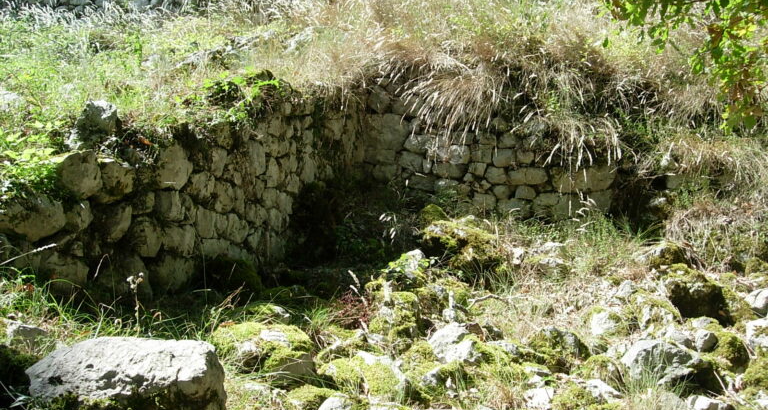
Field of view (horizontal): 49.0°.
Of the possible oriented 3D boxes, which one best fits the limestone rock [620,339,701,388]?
[{"bbox_3d":[1.522,0.881,4.651,0.408,0.256,0.306,0,5,0],"label":"limestone rock"}]

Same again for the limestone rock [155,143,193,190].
[{"bbox_3d":[-1.460,-0.267,5.850,0.248,0.318,0.223,-2,6,-25],"label":"limestone rock"}]

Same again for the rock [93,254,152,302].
[{"bbox_3d":[-1.706,0.473,5.500,0.360,0.300,0.290,-6,10,-35],"label":"rock"}]

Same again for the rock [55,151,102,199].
[{"bbox_3d":[-1.902,-0.184,5.250,0.280,0.280,0.270,-5,9,-30],"label":"rock"}]

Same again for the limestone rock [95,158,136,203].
[{"bbox_3d":[-1.720,-0.157,5.400,0.250,0.270,0.260,-6,10,-35],"label":"limestone rock"}]

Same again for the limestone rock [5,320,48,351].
[{"bbox_3d":[-2.076,0.765,4.901,0.226,0.189,0.181,0,5,0],"label":"limestone rock"}]

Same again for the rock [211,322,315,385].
[{"bbox_3d":[-0.620,0.757,4.300,0.500,0.290,0.400,-1,8,-10],"label":"rock"}]

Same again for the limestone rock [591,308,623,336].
[{"bbox_3d":[1.272,0.669,4.800,0.195,0.155,0.170,0,8,0],"label":"limestone rock"}]

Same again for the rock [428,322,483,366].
[{"bbox_3d":[0.414,0.813,4.901,0.310,0.256,0.263,0,5,0],"label":"rock"}]

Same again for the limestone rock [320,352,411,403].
[{"bbox_3d":[-0.097,0.921,4.501,0.470,0.238,0.367,1,5,10],"label":"limestone rock"}]

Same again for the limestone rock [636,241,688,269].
[{"bbox_3d":[2.178,0.403,6.601,0.374,0.224,0.299,0,5,0],"label":"limestone rock"}]

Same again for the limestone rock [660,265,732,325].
[{"bbox_3d":[1.909,0.553,5.150,0.400,0.330,0.340,-1,8,-10],"label":"limestone rock"}]

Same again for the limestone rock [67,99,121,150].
[{"bbox_3d":[-1.861,-0.516,5.400,0.320,0.290,0.270,-3,9,-20],"label":"limestone rock"}]

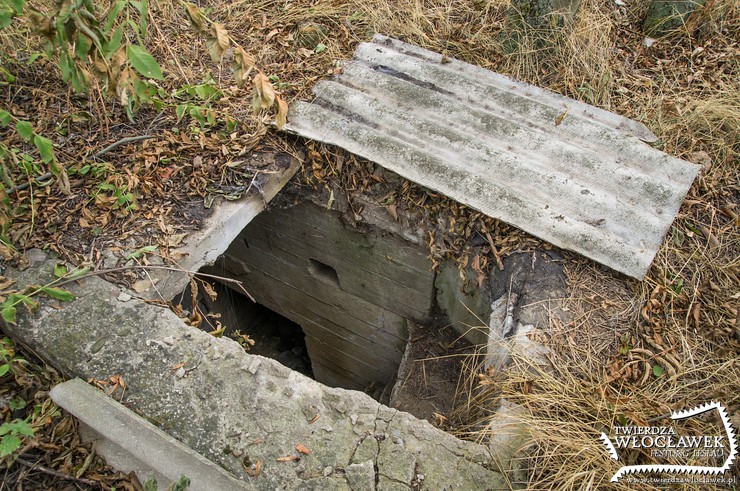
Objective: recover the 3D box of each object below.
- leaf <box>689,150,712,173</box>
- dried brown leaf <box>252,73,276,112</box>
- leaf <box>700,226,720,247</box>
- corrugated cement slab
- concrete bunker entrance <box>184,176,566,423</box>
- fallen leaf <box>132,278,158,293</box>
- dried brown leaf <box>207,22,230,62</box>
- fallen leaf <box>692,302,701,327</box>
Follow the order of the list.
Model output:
[{"bbox_3d":[1.533,-0.390,2.380,0.110,0.040,0.120,-10,46,-7],"label":"leaf"},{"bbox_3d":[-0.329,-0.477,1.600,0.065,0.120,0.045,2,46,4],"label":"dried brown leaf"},{"bbox_3d":[1.367,-0.032,2.060,0.060,0.025,0.115,-8,46,-5],"label":"leaf"},{"bbox_3d":[0.520,-0.560,2.520,1.880,0.060,0.910,28,61,25],"label":"corrugated cement slab"},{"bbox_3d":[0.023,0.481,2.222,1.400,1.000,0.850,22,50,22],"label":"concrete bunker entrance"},{"bbox_3d":[-0.875,0.156,2.000,0.100,0.015,0.065,-17,47,-14],"label":"fallen leaf"},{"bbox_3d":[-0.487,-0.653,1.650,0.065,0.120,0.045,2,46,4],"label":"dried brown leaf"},{"bbox_3d":[1.145,0.242,1.800,0.032,0.020,0.110,16,48,17],"label":"fallen leaf"}]

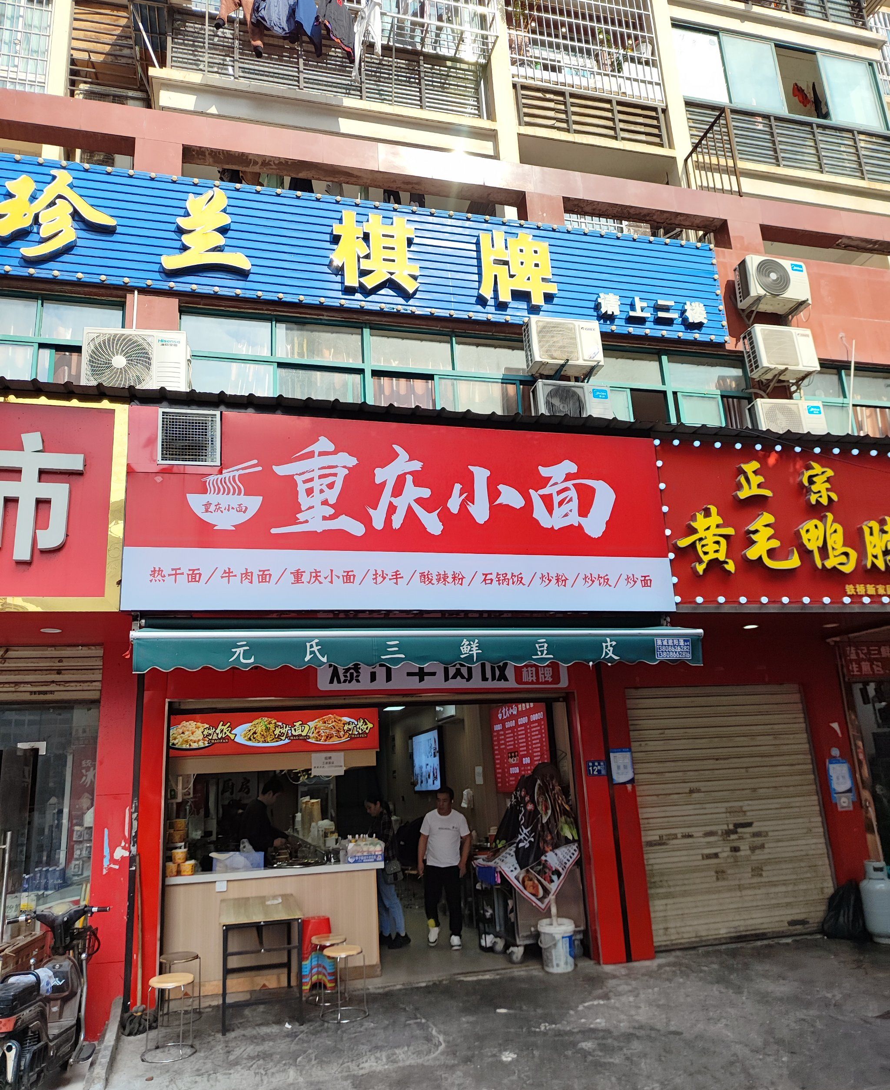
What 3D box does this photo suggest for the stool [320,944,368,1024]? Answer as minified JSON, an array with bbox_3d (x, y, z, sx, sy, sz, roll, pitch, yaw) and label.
[{"bbox_3d":[-0.802,3.467,6.518,0.370,0.465,0.370,1,-17,-15],"label":"stool"}]

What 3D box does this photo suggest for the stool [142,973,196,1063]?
[{"bbox_3d":[-1.940,3.328,5.818,0.370,0.465,0.370,1,-17,-15],"label":"stool"}]

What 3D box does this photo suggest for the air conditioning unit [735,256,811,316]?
[{"bbox_3d":[4.038,-3.207,10.202,0.866,0.586,0.280,1,-17,-15],"label":"air conditioning unit"}]

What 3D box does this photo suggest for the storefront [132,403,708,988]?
[{"bbox_3d":[-0.315,1.403,6.915,4.440,4.590,1.850,1,-17,-15],"label":"storefront"}]

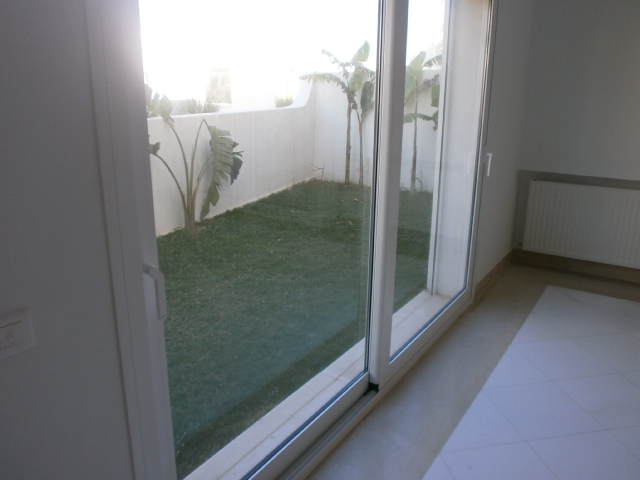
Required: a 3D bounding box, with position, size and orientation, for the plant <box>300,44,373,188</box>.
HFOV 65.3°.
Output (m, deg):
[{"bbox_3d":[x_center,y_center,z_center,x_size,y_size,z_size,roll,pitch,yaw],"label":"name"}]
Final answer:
[{"bbox_3d":[0.437,-2.190,8.922,1.300,2.462,1.000,10,18,32],"label":"plant"}]

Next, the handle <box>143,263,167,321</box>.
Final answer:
[{"bbox_3d":[-0.402,0.125,1.214,0.050,0.140,0.026,10,18,32],"label":"handle"}]

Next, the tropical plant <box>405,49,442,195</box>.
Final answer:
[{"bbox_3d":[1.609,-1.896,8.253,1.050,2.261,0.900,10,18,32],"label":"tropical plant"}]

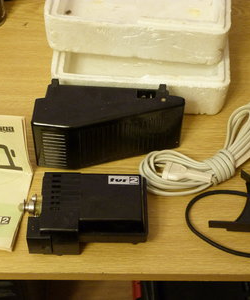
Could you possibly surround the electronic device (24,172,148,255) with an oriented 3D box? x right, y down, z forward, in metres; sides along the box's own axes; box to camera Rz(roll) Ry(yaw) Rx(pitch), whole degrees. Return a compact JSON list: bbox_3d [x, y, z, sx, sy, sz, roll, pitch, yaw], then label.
[{"bbox_3d":[-0.048,0.076,0.737,0.149,0.050,0.085,1,47,-1],"label":"electronic device"}]

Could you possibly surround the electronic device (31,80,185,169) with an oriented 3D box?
[{"bbox_3d":[-0.018,-0.031,0.816,0.191,0.079,0.088,3,47,1],"label":"electronic device"}]

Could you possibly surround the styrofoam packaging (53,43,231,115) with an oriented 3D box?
[{"bbox_3d":[0.023,-0.142,0.933,0.249,0.060,0.186,2,47,1],"label":"styrofoam packaging"}]

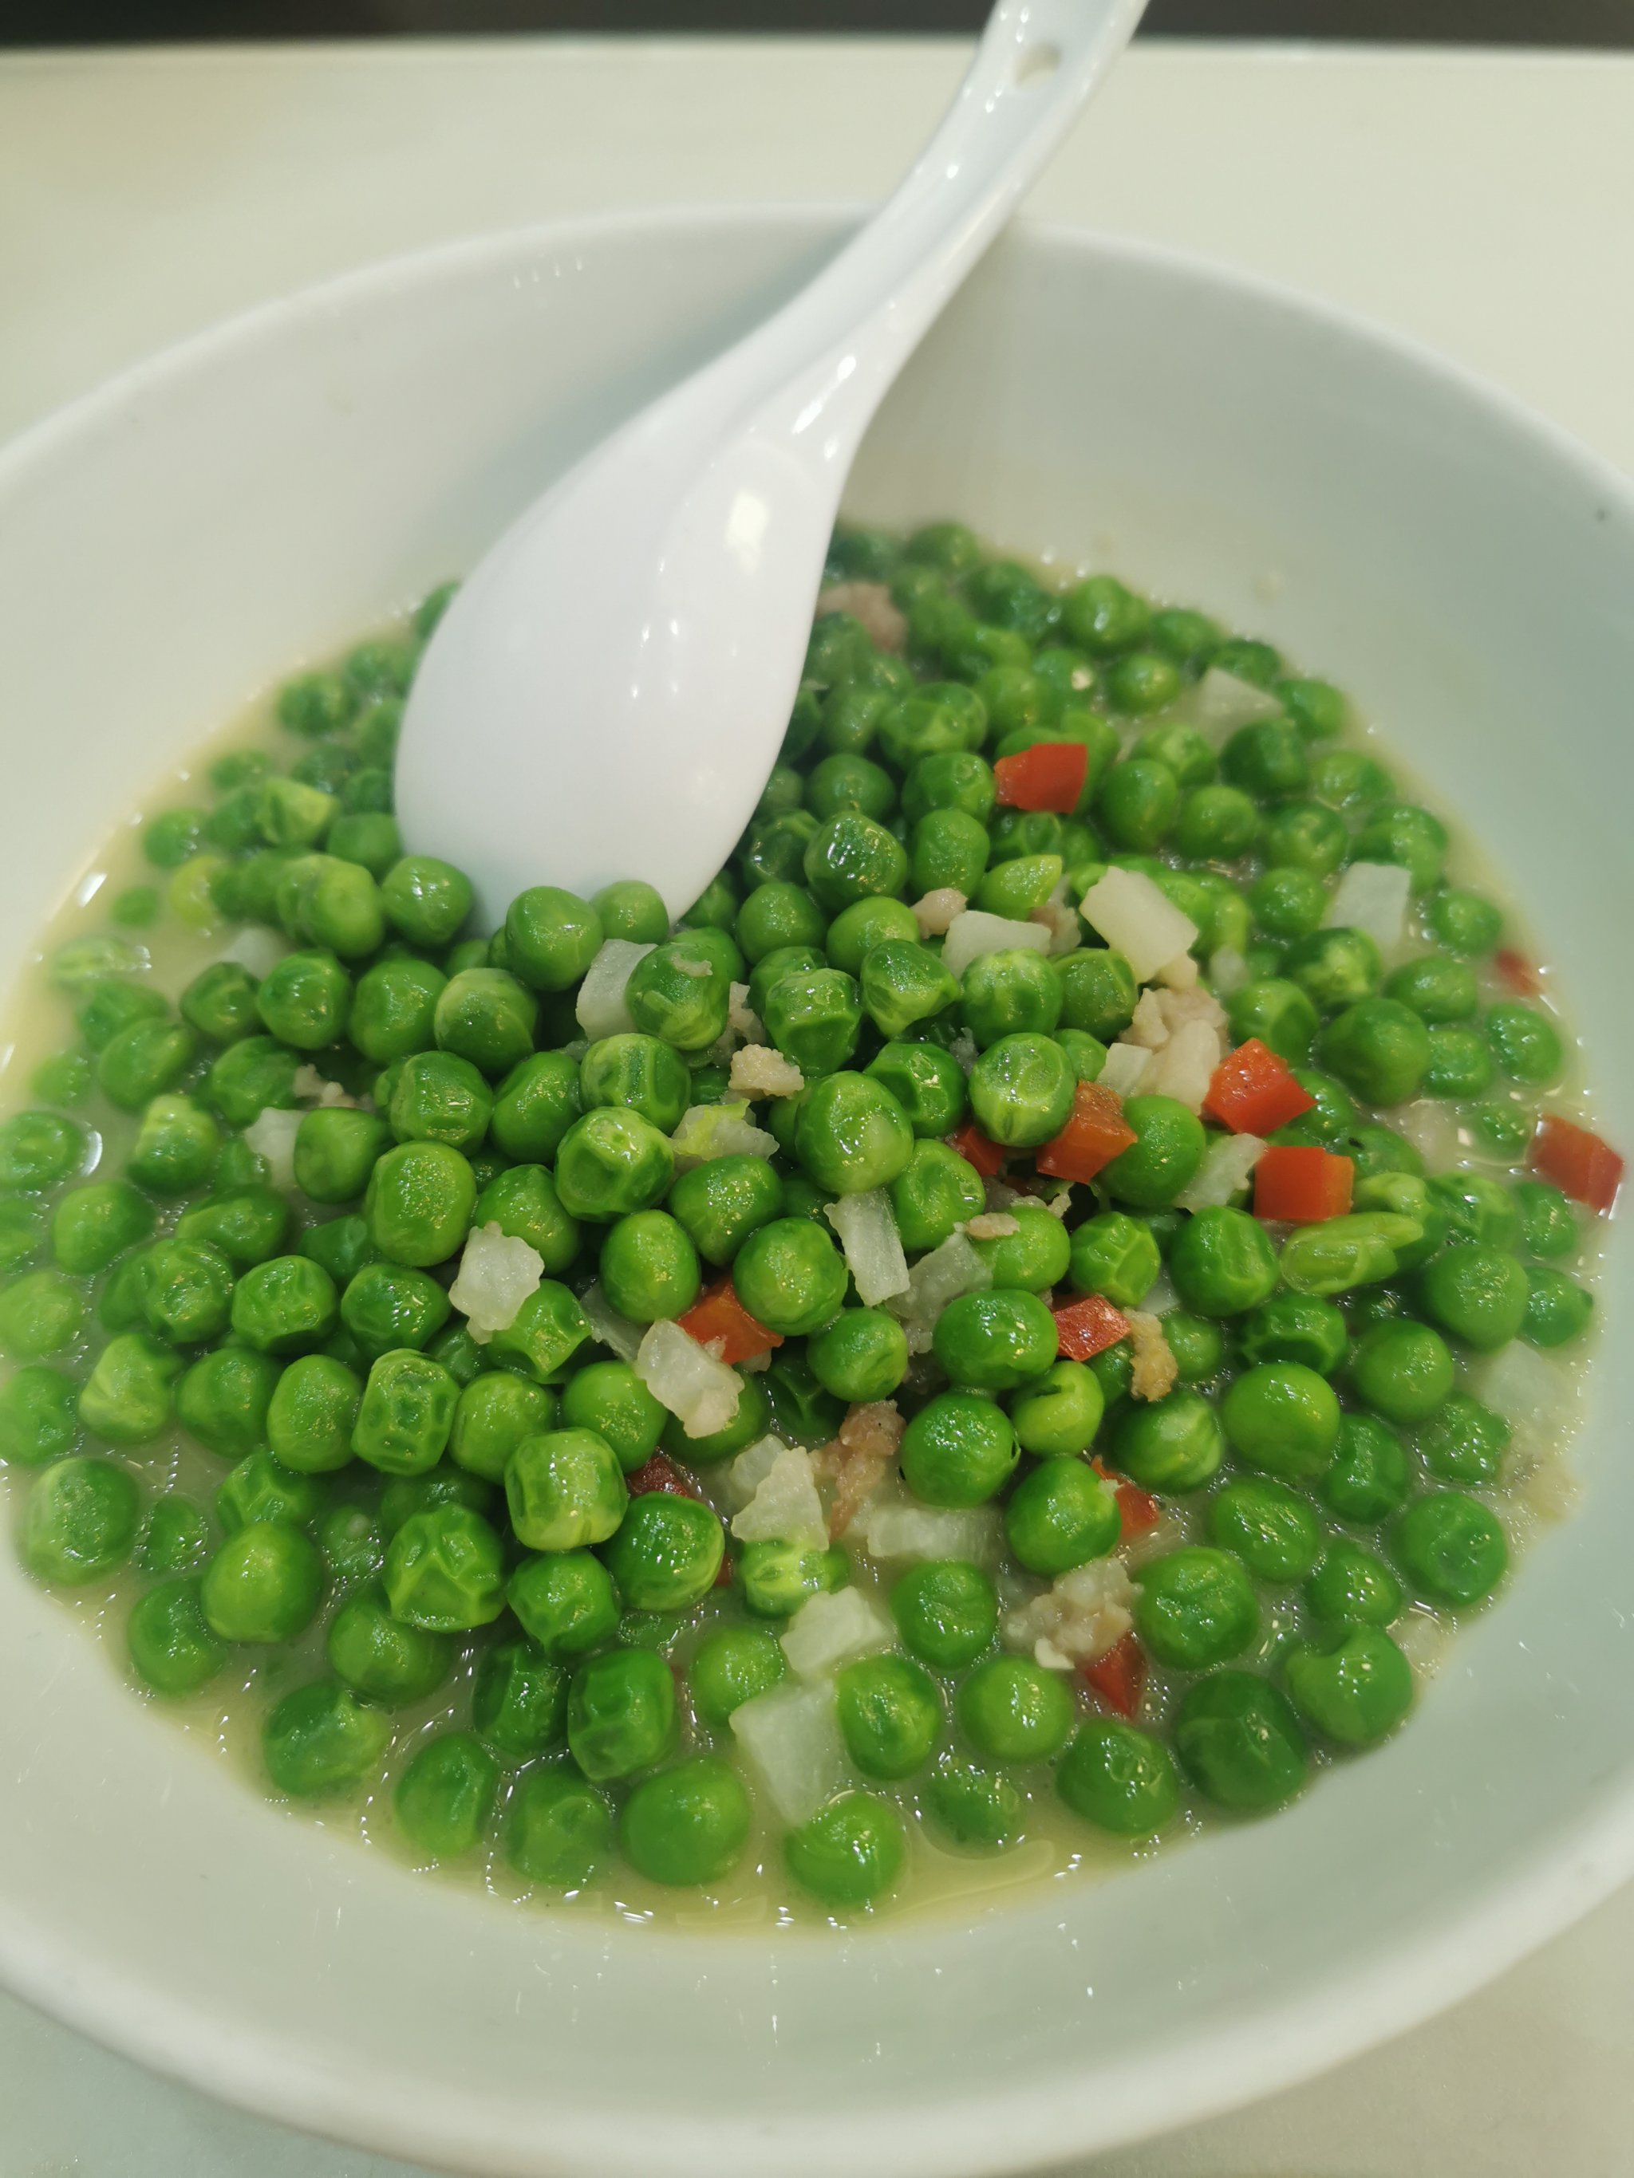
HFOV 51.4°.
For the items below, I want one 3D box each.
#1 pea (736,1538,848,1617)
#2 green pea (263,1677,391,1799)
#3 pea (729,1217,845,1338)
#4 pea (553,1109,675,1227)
[{"bbox_3d":[-0.002,0.040,0.142,0.009,0.009,0.009,-2,58,0],"label":"pea"},{"bbox_3d":[-0.040,0.052,0.137,0.010,0.009,0.009,-1,58,0],"label":"green pea"},{"bbox_3d":[-0.002,0.015,0.135,0.009,0.009,0.010,-1,58,0],"label":"pea"},{"bbox_3d":[-0.018,0.007,0.148,0.011,0.011,0.011,-2,58,0],"label":"pea"}]

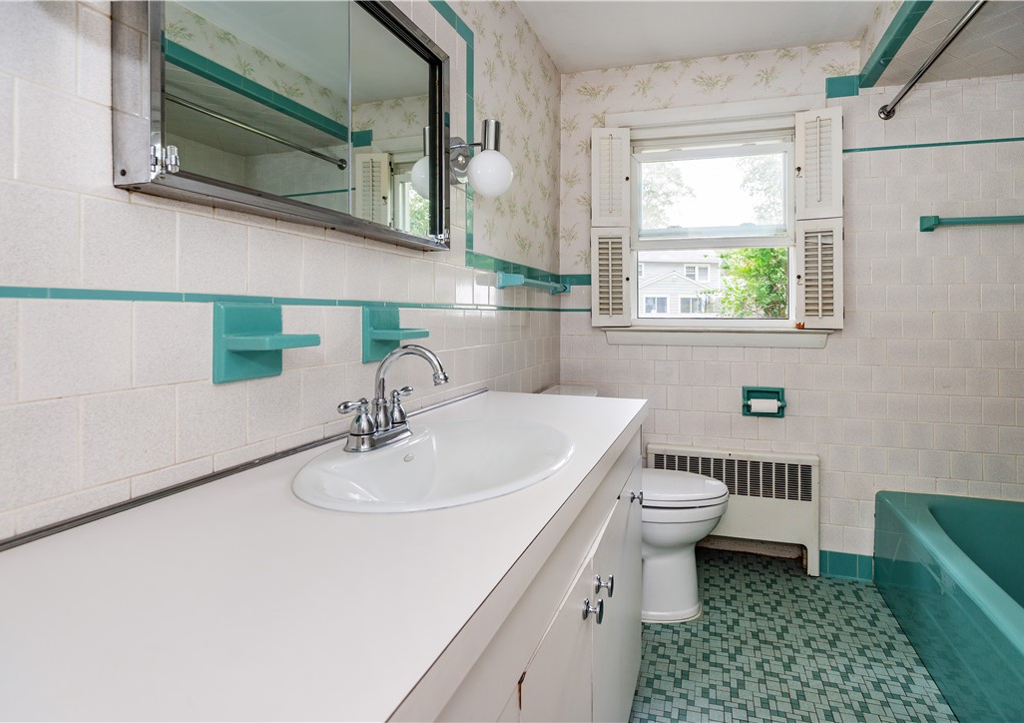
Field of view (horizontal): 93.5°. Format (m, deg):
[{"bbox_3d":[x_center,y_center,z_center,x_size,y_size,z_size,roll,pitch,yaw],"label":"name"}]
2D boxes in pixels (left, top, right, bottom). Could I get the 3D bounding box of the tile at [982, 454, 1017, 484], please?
[{"bbox_3d":[1.874,0.414,1.854,0.108,0.109,0.010,1,4,17],"label":"tile"}]

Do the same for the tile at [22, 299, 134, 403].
[{"bbox_3d":[-0.512,-0.017,0.570,0.010,0.111,0.109,1,3,22],"label":"tile"}]

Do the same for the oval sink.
[{"bbox_3d":[-0.099,0.238,0.840,0.420,0.170,0.555,1,3,22],"label":"oval sink"}]

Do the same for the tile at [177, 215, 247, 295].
[{"bbox_3d":[-0.443,-0.156,0.711,0.010,0.109,0.108,2,4,23],"label":"tile"}]

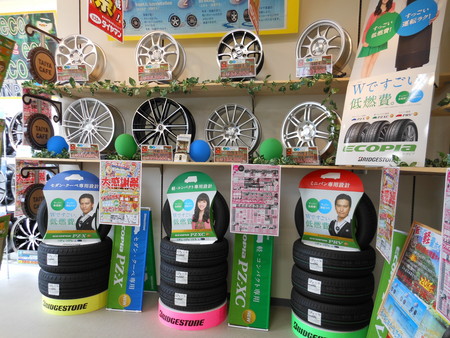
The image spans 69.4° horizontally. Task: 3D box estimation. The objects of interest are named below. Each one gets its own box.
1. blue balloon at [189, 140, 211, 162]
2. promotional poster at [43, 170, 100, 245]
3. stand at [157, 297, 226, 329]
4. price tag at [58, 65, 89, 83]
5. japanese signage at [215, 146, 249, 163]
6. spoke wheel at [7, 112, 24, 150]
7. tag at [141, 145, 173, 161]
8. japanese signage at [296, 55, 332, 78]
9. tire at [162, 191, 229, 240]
[{"bbox_3d":[-0.213,-0.155,2.766,0.182,0.189,0.182,1,3,0],"label":"blue balloon"},{"bbox_3d":[-1.379,0.346,2.987,0.527,0.667,0.100,1,-1,1],"label":"promotional poster"},{"bbox_3d":[-0.280,1.219,2.934,0.617,0.146,0.617,1,3,0],"label":"stand"},{"bbox_3d":[-1.335,-0.839,2.848,0.288,0.136,0.012,2,-5,9],"label":"price tag"},{"bbox_3d":[0.045,-0.106,2.417,0.258,0.122,0.010,2,1,12],"label":"japanese signage"},{"bbox_3d":[-1.955,-0.364,3.398,0.505,0.505,0.200,2,3,12],"label":"spoke wheel"},{"bbox_3d":[-0.531,-0.126,2.540,0.261,0.128,0.010,2,1,12],"label":"tag"},{"bbox_3d":[0.628,-0.728,2.300,0.252,0.130,0.010,-1,0,12],"label":"japanese signage"},{"bbox_3d":[-0.248,0.379,2.830,0.580,0.580,0.170,1,0,1],"label":"tire"}]

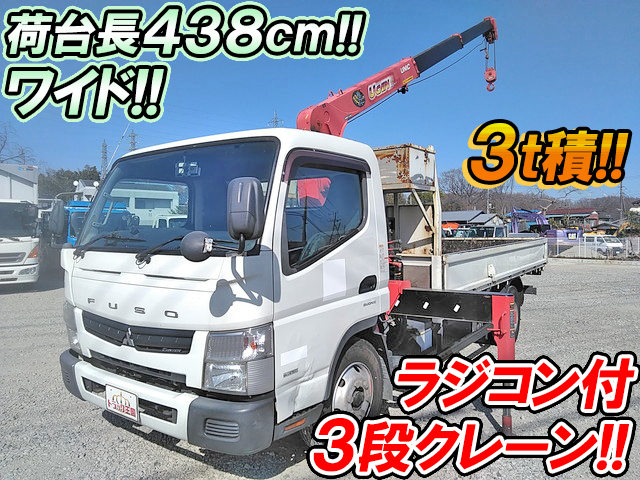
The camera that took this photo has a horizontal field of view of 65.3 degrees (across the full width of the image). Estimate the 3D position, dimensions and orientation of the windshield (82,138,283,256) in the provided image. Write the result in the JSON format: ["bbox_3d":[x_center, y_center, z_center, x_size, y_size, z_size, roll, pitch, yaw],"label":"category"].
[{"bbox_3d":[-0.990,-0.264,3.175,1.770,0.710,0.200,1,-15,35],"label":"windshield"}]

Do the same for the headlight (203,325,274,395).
[{"bbox_3d":[-0.445,0.609,2.616,0.390,0.380,0.165,1,3,35],"label":"headlight"}]

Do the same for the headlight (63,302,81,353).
[{"bbox_3d":[-1.731,0.590,3.517,0.390,0.375,0.165,1,3,35],"label":"headlight"}]

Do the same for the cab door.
[{"bbox_3d":[0.072,0.226,3.159,0.190,1.490,1.200,1,3,35],"label":"cab door"}]

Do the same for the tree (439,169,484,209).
[{"bbox_3d":[21.259,-5.784,75.000,6.600,10.000,6.600,0,2,0],"label":"tree"}]

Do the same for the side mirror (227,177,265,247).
[{"bbox_3d":[-0.328,-0.117,2.191,0.160,0.290,0.090,0,2,10],"label":"side mirror"}]

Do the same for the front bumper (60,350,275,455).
[{"bbox_3d":[-1.101,0.942,3.059,1.995,0.320,0.210,1,3,35],"label":"front bumper"}]

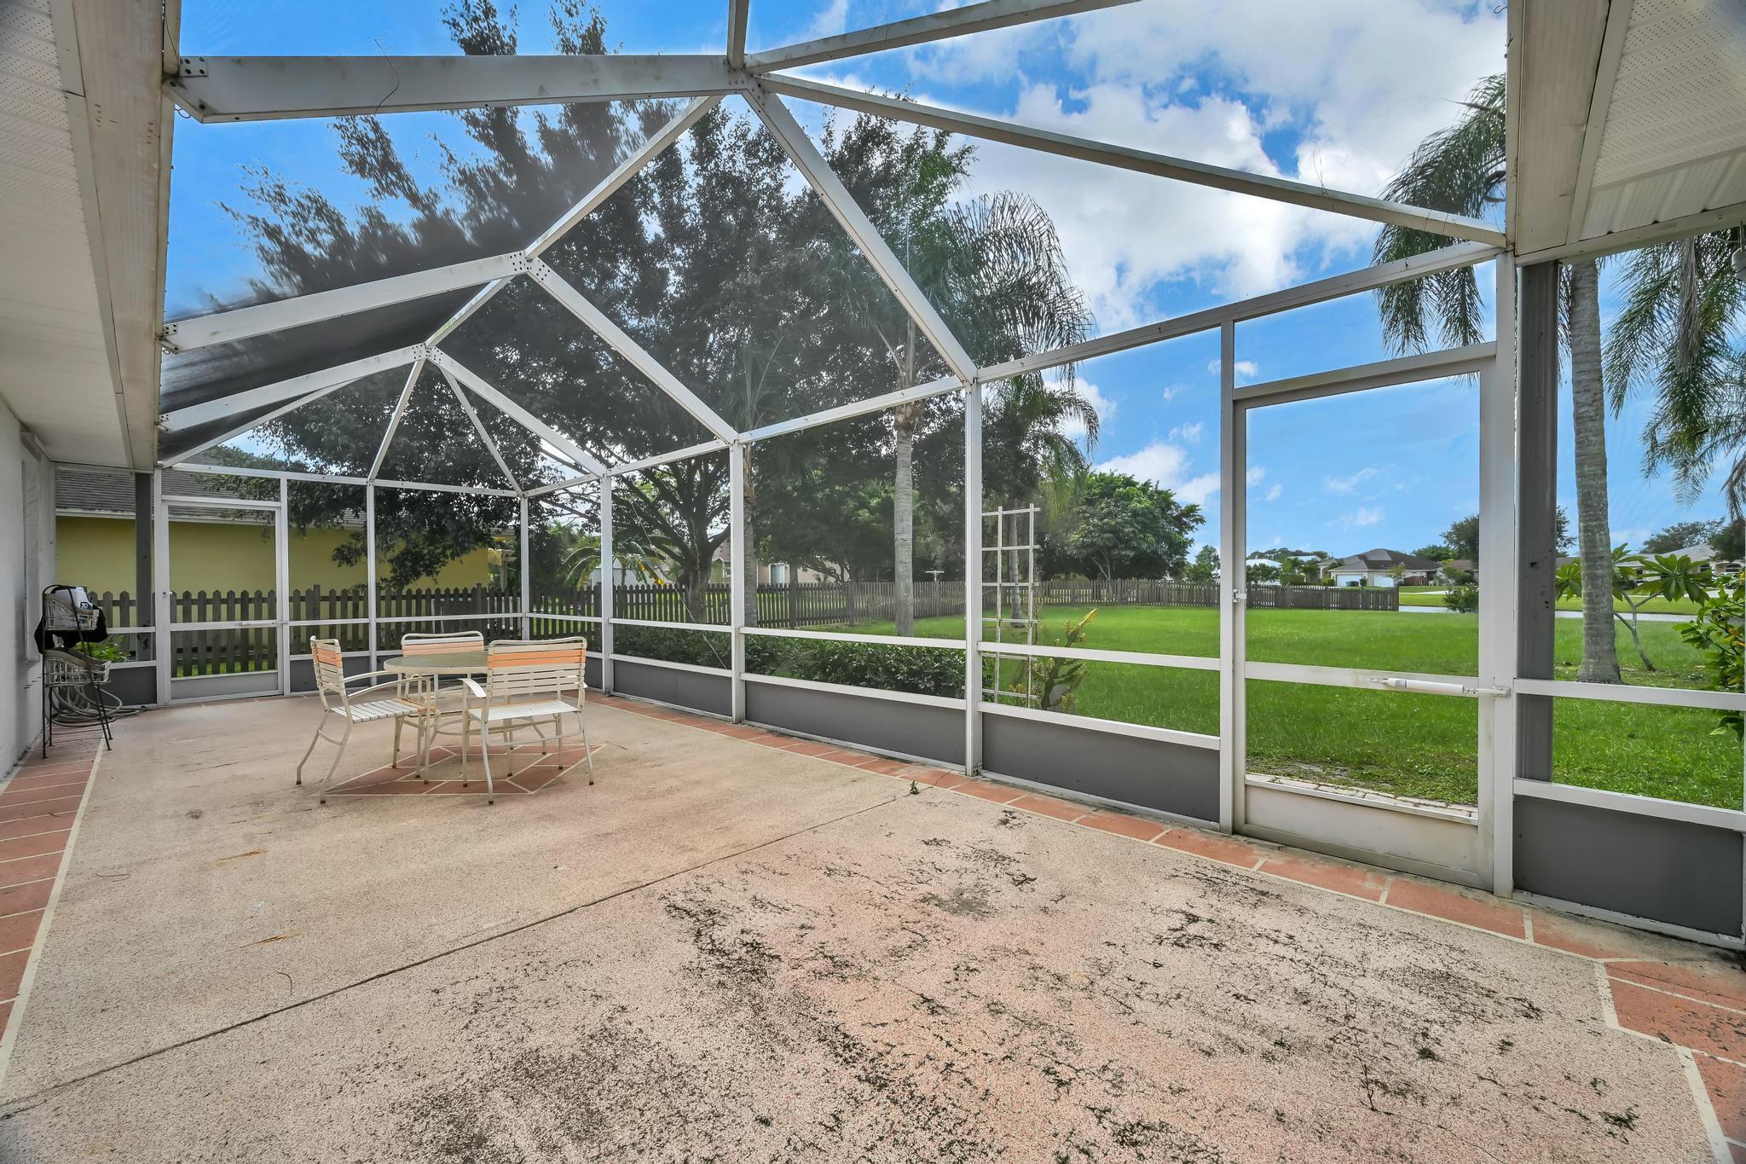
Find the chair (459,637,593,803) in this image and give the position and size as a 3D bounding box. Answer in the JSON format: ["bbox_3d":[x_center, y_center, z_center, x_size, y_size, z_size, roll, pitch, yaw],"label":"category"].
[{"bbox_3d":[-2.050,0.770,4.054,0.590,0.880,0.580,0,0,-44],"label":"chair"}]

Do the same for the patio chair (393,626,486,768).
[{"bbox_3d":[-3.020,0.787,4.920,0.580,0.855,0.590,0,0,43],"label":"patio chair"}]

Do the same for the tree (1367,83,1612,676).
[{"bbox_3d":[9.050,-2.750,8.640,5.000,8.000,5.000,0,0,-44],"label":"tree"}]

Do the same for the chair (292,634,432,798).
[{"bbox_3d":[-3.085,0.776,4.105,0.600,0.880,0.570,0,0,42],"label":"chair"}]

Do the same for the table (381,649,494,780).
[{"bbox_3d":[-2.574,0.855,4.496,1.090,0.715,1.090,0,0,43],"label":"table"}]

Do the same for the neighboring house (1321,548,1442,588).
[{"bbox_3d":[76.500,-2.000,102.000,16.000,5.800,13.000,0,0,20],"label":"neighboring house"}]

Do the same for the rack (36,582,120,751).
[{"bbox_3d":[-5.854,0.625,5.025,0.550,1.210,0.390,0,0,43],"label":"rack"}]

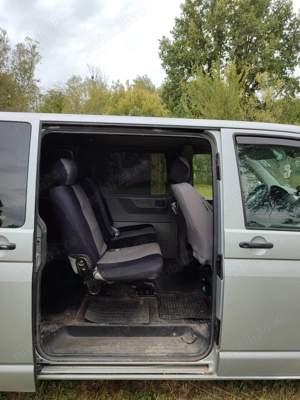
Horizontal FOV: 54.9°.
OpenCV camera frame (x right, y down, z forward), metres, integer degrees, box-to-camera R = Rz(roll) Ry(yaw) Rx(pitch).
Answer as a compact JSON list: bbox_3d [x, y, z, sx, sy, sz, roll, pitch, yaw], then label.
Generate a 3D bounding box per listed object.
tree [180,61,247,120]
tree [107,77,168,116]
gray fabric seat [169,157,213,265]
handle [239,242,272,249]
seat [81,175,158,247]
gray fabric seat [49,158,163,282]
[{"bbox_3d":[3.659,-4.306,17.610,4.112,8.007,3.701,2,7,0],"label":"tree"},{"bbox_3d":[-0.935,-4.446,19.622,4.292,7.566,3.863,2,7,0],"label":"tree"},{"bbox_3d":[0.524,0.143,2.286,0.770,0.940,0.530,1,7,-1],"label":"gray fabric seat"},{"bbox_3d":[0.642,0.279,1.771,0.202,0.035,0.050,1,7,-1],"label":"handle"},{"bbox_3d":[-0.370,0.104,3.011,0.840,0.880,0.530,1,7,-1],"label":"seat"},{"bbox_3d":[-0.354,0.145,2.422,0.850,0.935,0.530,1,7,-1],"label":"gray fabric seat"}]

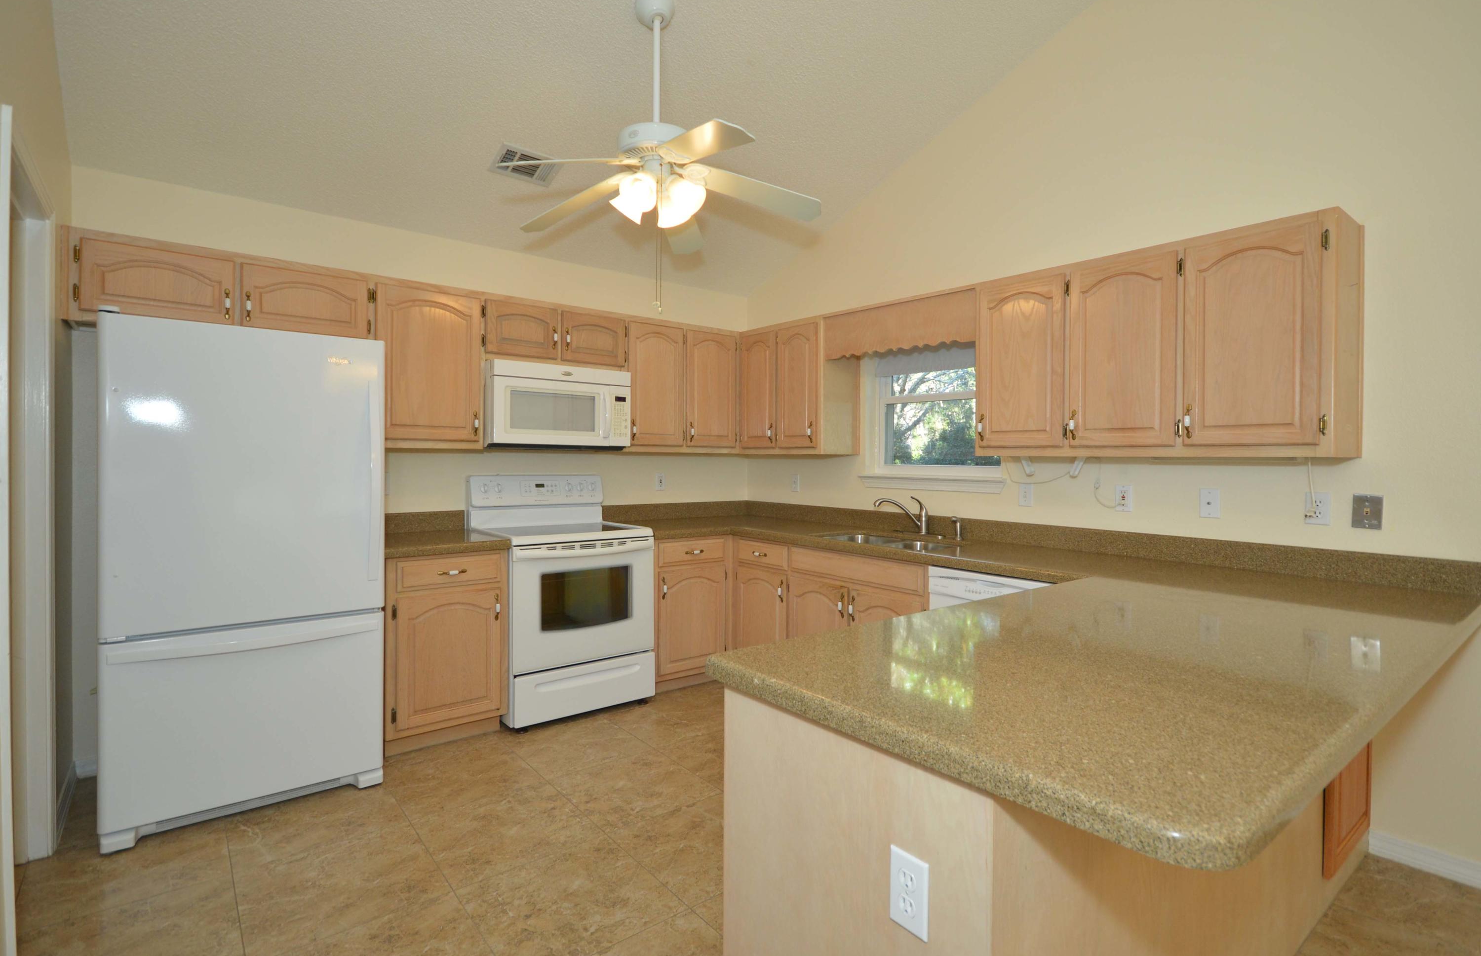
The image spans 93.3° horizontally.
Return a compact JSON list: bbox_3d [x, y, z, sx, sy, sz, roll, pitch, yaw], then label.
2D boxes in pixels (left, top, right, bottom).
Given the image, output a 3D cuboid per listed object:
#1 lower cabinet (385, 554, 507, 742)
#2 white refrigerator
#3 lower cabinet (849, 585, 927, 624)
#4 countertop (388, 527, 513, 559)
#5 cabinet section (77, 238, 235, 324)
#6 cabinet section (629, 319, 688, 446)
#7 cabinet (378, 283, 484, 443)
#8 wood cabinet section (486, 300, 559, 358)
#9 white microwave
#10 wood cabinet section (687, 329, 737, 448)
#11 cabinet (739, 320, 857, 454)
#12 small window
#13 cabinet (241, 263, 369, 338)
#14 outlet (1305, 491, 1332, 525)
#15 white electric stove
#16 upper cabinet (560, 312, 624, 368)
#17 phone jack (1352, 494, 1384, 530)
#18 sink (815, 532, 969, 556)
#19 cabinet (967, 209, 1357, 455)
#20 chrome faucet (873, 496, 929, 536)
[{"bbox_3d":[-1.486,0.718,3.330,0.530,0.783,0.625,-1,2,-39],"label":"lower cabinet"},{"bbox_3d":[-1.978,0.331,2.798,0.840,1.770,0.805,-1,2,-39],"label":"white refrigerator"},{"bbox_3d":[0.897,0.819,3.376,0.620,0.615,0.450,-1,2,-39],"label":"lower cabinet"},{"bbox_3d":[-1.473,0.308,3.308,0.543,0.040,0.650,-1,2,-39],"label":"countertop"},{"bbox_3d":[-2.305,-0.743,2.783,0.458,0.268,0.355,0,2,-38],"label":"cabinet section"},{"bbox_3d":[-0.575,-0.535,4.165,0.375,0.700,0.355,0,2,-38],"label":"cabinet section"},{"bbox_3d":[-1.558,-0.531,3.431,0.490,0.779,0.334,-1,2,-39],"label":"cabinet"},{"bbox_3d":[-1.200,-0.750,3.661,0.380,0.265,0.355,0,2,-38],"label":"wood cabinet section"},{"bbox_3d":[-1.030,-0.374,3.775,0.756,0.413,0.440,-1,2,-39],"label":"white microwave"},{"bbox_3d":[-0.271,-0.538,4.407,0.377,0.703,0.355,0,2,-38],"label":"wood cabinet section"},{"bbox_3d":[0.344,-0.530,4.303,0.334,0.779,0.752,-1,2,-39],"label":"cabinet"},{"bbox_3d":[1.025,-0.387,3.771,0.120,0.890,0.910,-1,2,-39],"label":"small window"},{"bbox_3d":[-1.937,-0.748,3.090,0.475,0.282,0.325,-1,2,-39],"label":"cabinet"},{"bbox_3d":[2.034,0.109,2.464,0.014,0.115,0.071,-1,2,-39],"label":"outlet"},{"bbox_3d":[-0.945,0.591,3.700,0.762,1.190,0.680,-1,2,-39],"label":"white electric stove"},{"bbox_3d":[-0.894,-0.757,3.931,0.405,0.287,0.325,-1,2,-39],"label":"upper cabinet"},{"bbox_3d":[2.117,0.116,2.361,0.014,0.117,0.077,-1,2,-39],"label":"phone jack"},{"bbox_3d":[0.734,0.409,3.502,0.400,0.195,0.745,-1,2,-39],"label":"sink"},{"bbox_3d":[1.579,-0.472,2.768,0.334,0.779,1.272,-1,2,-39],"label":"cabinet"},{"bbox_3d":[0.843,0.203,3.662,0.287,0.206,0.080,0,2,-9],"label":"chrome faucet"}]

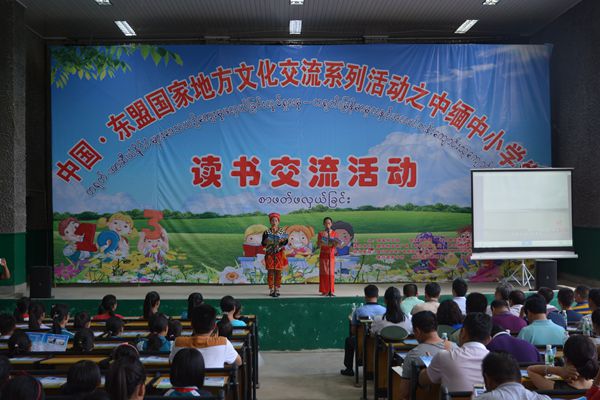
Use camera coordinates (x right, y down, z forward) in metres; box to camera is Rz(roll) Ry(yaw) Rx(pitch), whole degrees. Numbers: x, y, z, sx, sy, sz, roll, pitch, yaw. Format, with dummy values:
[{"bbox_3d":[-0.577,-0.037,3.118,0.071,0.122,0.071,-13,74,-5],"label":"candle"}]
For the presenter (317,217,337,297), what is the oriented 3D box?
[{"bbox_3d":[0.540,1.127,12.900,0.420,1.580,0.360,0,-1,0],"label":"presenter"}]

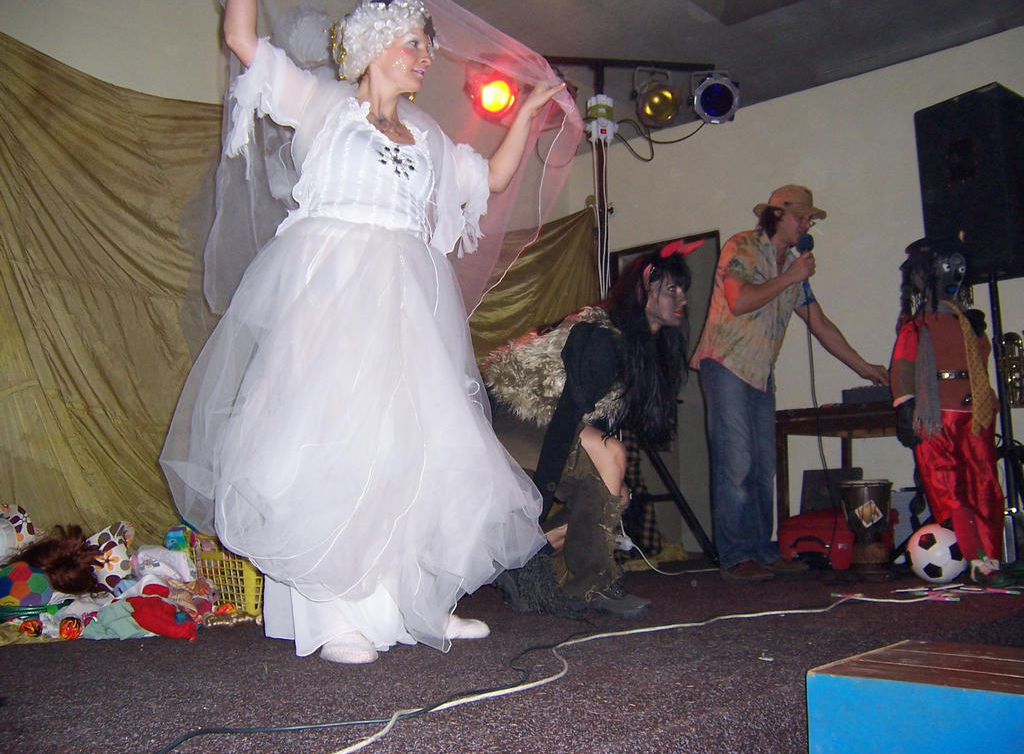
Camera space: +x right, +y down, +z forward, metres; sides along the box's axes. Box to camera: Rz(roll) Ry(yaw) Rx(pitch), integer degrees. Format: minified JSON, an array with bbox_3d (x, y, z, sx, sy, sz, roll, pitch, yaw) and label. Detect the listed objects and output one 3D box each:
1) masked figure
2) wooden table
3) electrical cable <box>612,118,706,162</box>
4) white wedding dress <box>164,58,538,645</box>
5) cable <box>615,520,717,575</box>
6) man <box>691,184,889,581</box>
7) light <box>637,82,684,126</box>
[{"bbox_3d":[1.637,0.113,3.725,0.450,1.320,0.360,0,-6,-5],"label":"masked figure"},{"bbox_3d":[1.701,0.487,4.373,0.740,0.700,0.710,-6,-8,41],"label":"wooden table"},{"bbox_3d":[0.684,-1.102,4.529,0.430,0.200,0.130,0,-6,-11],"label":"electrical cable"},{"bbox_3d":[-0.412,-0.116,2.524,0.950,1.570,0.820,2,-7,-30],"label":"white wedding dress"},{"bbox_3d":[0.671,0.712,4.149,0.420,0.250,0.220,0,-6,-9],"label":"cable"},{"bbox_3d":[1.170,-0.011,4.079,0.800,1.650,0.560,-4,-7,30],"label":"man"},{"bbox_3d":[0.695,-1.270,4.566,0.220,0.210,0.220,0,12,-7],"label":"light"}]

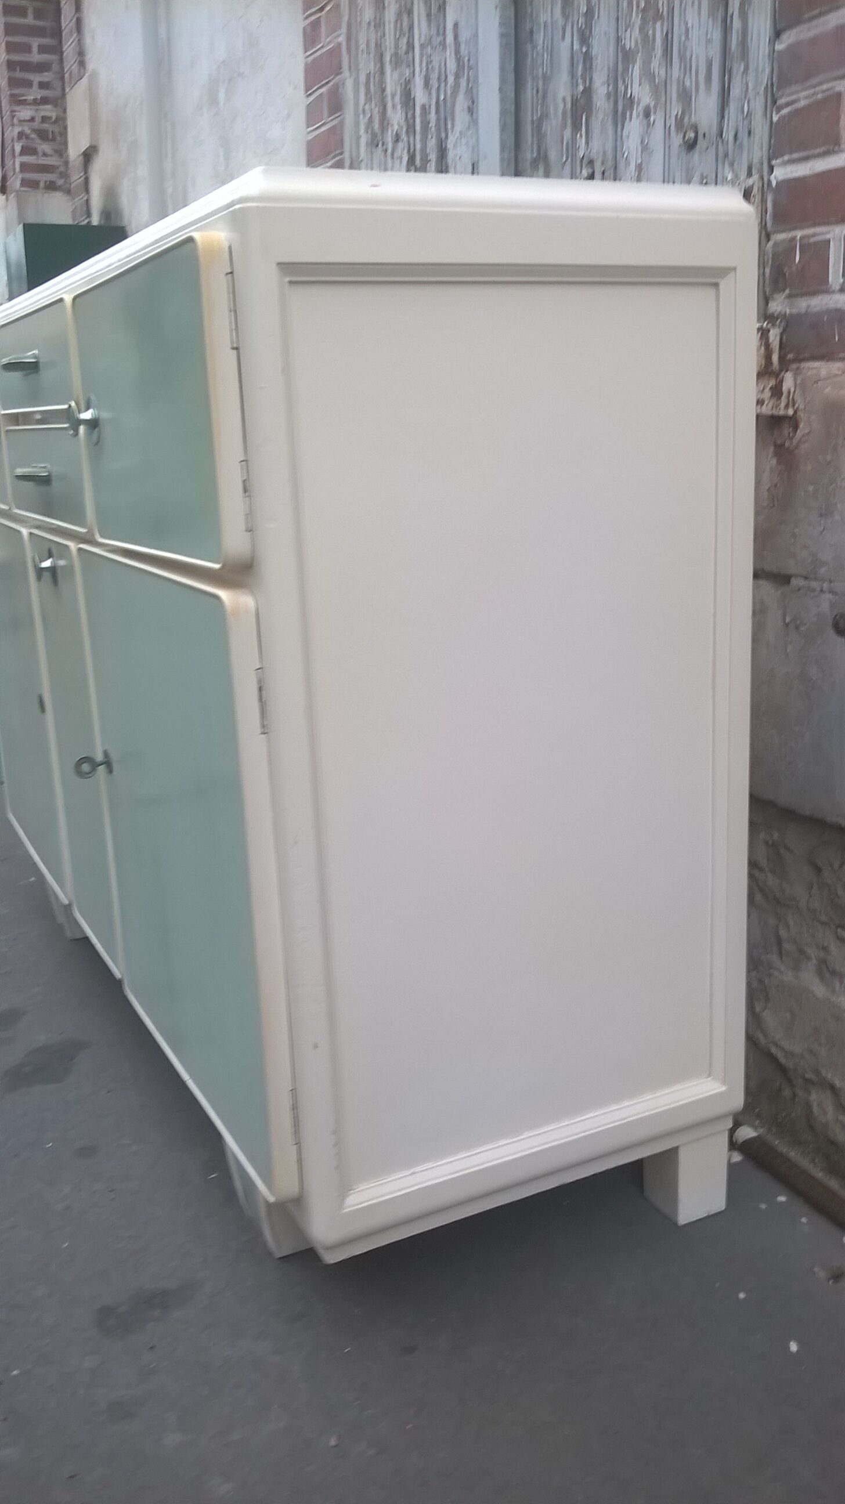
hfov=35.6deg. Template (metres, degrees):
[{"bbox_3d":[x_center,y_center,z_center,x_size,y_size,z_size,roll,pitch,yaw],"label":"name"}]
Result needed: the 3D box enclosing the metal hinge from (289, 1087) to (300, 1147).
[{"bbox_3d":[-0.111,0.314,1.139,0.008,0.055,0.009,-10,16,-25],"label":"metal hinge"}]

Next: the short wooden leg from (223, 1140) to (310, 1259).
[{"bbox_3d":[-0.154,0.465,1.393,0.082,0.098,0.085,-10,16,-25],"label":"short wooden leg"}]

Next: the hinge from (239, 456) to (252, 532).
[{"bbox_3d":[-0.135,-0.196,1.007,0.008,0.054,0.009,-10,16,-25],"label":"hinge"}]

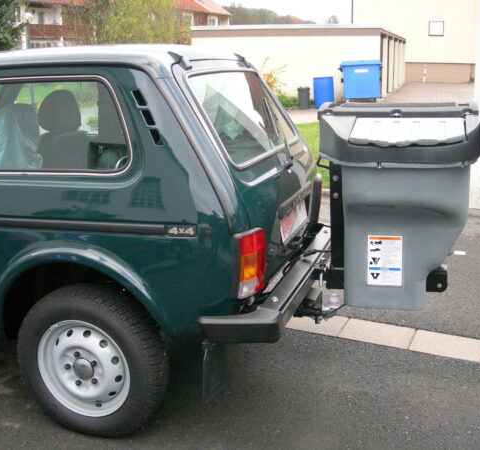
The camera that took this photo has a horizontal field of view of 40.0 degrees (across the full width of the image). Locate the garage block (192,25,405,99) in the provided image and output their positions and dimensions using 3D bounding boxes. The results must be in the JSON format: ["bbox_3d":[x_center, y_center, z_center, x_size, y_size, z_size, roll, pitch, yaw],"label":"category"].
[{"bbox_3d":[3.820,-7.706,31.203,7.000,2.550,15.200,2,15,16],"label":"garage block"}]

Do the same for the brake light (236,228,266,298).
[{"bbox_3d":[0.048,0.146,2.491,0.085,0.245,0.175,3,15,18],"label":"brake light"}]

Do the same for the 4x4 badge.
[{"bbox_3d":[-0.215,0.027,2.434,0.125,0.047,0.010,3,15,18],"label":"4x4 badge"}]

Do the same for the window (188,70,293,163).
[{"bbox_3d":[0.060,-0.531,3.060,0.050,0.420,1.050,-33,2,23],"label":"window"}]

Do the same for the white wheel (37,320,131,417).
[{"bbox_3d":[-0.641,0.594,2.827,0.440,0.440,0.130,3,15,18],"label":"white wheel"}]

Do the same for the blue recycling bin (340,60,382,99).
[{"bbox_3d":[4.042,-4.729,21.529,1.360,1.360,1.050,2,15,16],"label":"blue recycling bin"}]

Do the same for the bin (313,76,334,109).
[{"bbox_3d":[2.468,-3.893,19.400,0.600,0.950,0.600,2,15,16],"label":"bin"}]

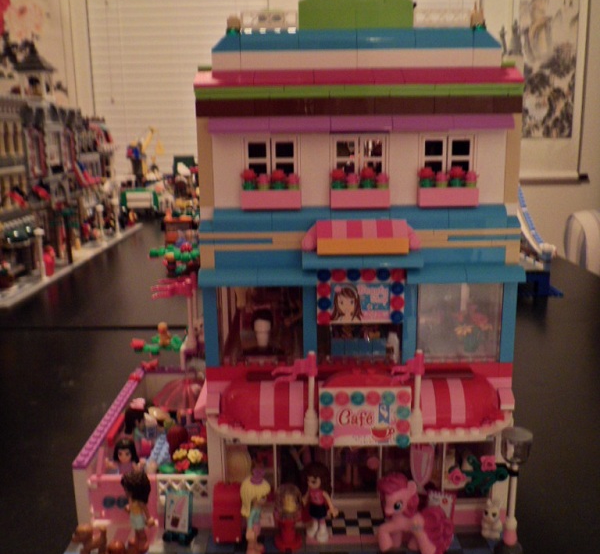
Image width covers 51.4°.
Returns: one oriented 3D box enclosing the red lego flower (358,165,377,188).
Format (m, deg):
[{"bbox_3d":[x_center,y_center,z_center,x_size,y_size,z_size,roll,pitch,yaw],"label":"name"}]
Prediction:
[{"bbox_3d":[0.037,-0.054,0.339,0.009,0.011,0.009,-1,8,0],"label":"red lego flower"}]

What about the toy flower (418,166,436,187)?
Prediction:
[{"bbox_3d":[0.069,-0.054,0.340,0.009,0.012,0.009,-1,9,0],"label":"toy flower"}]

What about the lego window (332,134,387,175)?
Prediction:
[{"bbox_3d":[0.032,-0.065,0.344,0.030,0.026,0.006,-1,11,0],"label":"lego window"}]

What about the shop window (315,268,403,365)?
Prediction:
[{"bbox_3d":[0.034,0.021,0.353,0.049,0.056,0.009,-1,11,0],"label":"shop window"}]

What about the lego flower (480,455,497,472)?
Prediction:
[{"bbox_3d":[0.102,0.101,0.339,0.009,0.009,0.005,-1,9,0],"label":"lego flower"}]

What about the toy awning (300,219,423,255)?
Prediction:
[{"bbox_3d":[0.034,-0.022,0.339,0.064,0.018,0.015,-1,8,0],"label":"toy awning"}]

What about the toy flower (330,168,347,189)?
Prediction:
[{"bbox_3d":[0.021,-0.053,0.339,0.009,0.011,0.009,-1,8,0],"label":"toy flower"}]

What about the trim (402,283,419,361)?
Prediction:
[{"bbox_3d":[0.063,0.026,0.357,0.008,0.047,0.008,-1,9,0],"label":"trim"}]

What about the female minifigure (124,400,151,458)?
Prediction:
[{"bbox_3d":[-0.114,0.110,0.445,0.016,0.046,0.015,4,12,25],"label":"female minifigure"}]

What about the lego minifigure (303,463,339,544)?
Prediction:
[{"bbox_3d":[0.012,0.130,0.360,0.019,0.046,0.013,3,9,25],"label":"lego minifigure"}]

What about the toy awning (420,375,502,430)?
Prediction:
[{"bbox_3d":[0.087,0.069,0.344,0.046,0.025,0.022,-1,11,0],"label":"toy awning"}]

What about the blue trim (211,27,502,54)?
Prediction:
[{"bbox_3d":[0.032,-0.131,0.347,0.160,0.010,0.016,-1,8,0],"label":"blue trim"}]

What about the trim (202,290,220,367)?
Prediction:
[{"bbox_3d":[-0.050,0.026,0.359,0.008,0.048,0.008,-1,8,0],"label":"trim"}]

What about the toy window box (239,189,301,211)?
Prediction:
[{"bbox_3d":[-0.015,-0.042,0.342,0.032,0.010,0.008,-1,9,0],"label":"toy window box"}]

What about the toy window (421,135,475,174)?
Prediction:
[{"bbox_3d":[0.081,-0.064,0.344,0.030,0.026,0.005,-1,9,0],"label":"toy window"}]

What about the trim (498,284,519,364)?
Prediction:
[{"bbox_3d":[0.119,0.025,0.357,0.008,0.047,0.008,-1,9,0],"label":"trim"}]

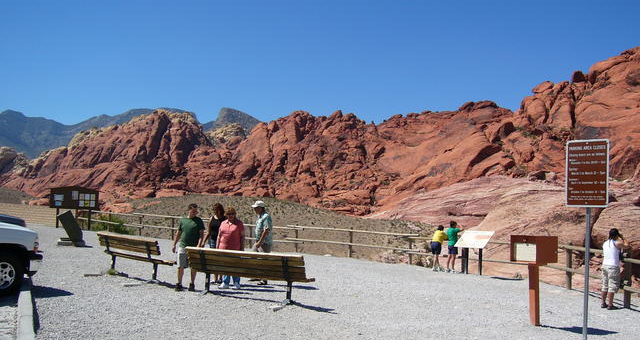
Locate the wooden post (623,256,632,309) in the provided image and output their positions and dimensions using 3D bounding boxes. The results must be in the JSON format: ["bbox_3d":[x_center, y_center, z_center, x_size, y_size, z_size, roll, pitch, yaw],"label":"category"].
[{"bbox_3d":[6.221,2.224,13.079,0.140,1.120,0.140,2,-3,-11],"label":"wooden post"}]

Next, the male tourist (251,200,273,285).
[{"bbox_3d":[-1.274,1.590,14.146,0.360,1.790,0.450,4,-4,-37],"label":"male tourist"}]

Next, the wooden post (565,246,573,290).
[{"bbox_3d":[6.120,2.378,15.879,0.140,1.120,0.140,3,-3,-23],"label":"wooden post"}]

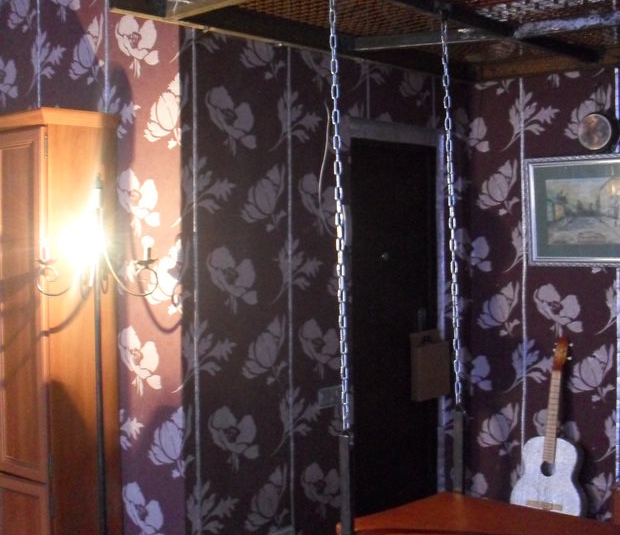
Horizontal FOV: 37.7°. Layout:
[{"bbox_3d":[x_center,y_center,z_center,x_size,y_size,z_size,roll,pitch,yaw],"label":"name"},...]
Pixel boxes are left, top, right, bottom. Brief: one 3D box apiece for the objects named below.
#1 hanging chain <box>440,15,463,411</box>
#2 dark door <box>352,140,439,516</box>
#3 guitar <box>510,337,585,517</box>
[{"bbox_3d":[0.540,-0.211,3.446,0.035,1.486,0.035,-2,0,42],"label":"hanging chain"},{"bbox_3d":[0.409,0.336,4.588,0.060,1.941,0.739,1,2,42],"label":"dark door"},{"bbox_3d":[1.223,0.823,4.508,0.370,0.965,0.110,-1,-13,42],"label":"guitar"}]

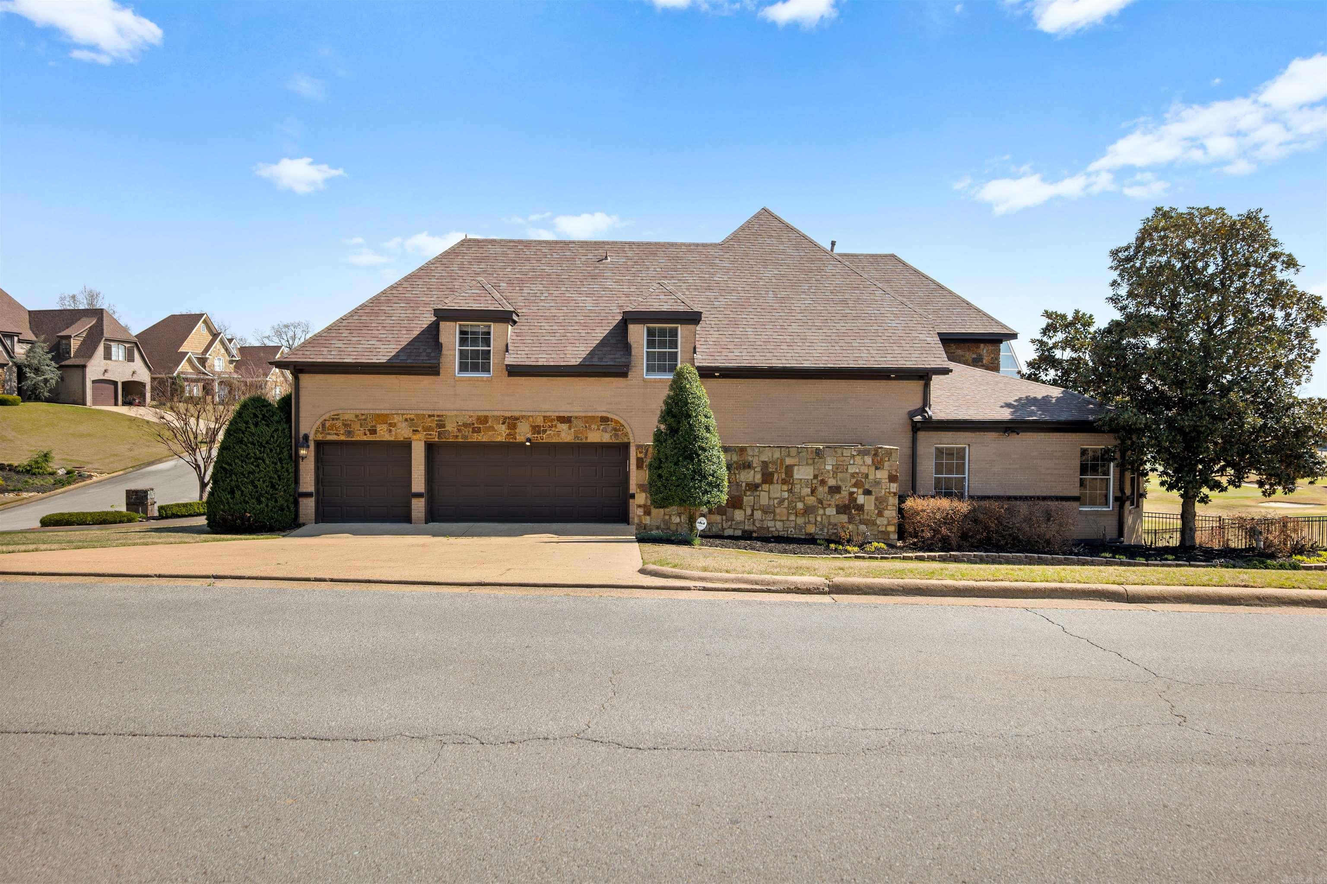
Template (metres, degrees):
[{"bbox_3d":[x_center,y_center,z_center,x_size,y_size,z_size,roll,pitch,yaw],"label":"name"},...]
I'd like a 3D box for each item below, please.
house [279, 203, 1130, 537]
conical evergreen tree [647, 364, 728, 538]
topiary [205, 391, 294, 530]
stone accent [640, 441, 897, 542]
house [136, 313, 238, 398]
[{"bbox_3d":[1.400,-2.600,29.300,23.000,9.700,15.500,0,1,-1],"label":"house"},{"bbox_3d":[0.555,0.210,19.700,1.900,4.000,1.900,0,1,-1],"label":"conical evergreen tree"},{"bbox_3d":[-10.250,0.500,21.050,2.150,3.300,2.150,0,1,-1],"label":"topiary"},{"bbox_3d":[2.550,1.270,20.850,6.400,2.300,0.450,0,1,-1],"label":"stone accent"},{"bbox_3d":[-54.000,-9.100,93.000,13.000,9.800,11.500,1,1,26],"label":"house"}]

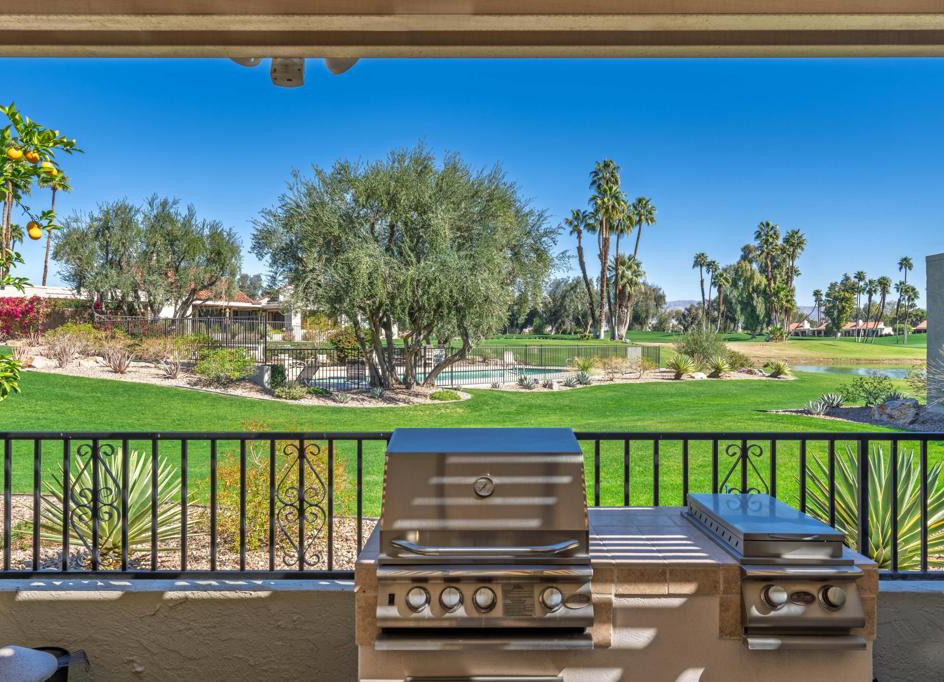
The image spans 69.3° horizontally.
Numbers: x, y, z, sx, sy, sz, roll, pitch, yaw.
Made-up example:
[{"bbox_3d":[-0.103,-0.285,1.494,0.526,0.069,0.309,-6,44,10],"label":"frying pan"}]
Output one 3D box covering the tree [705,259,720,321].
[{"bbox_3d":[50.045,-10.092,142.000,3.329,14.150,3.100,0,0,0],"label":"tree"}]

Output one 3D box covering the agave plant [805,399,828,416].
[{"bbox_3d":[7.428,1.422,14.700,0.517,0.377,0.495,0,0,0],"label":"agave plant"}]

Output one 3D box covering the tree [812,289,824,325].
[{"bbox_3d":[111.547,-9.511,220.000,3.708,14.830,3.708,0,0,0],"label":"tree"}]

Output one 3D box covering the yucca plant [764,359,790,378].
[{"bbox_3d":[13.496,1.200,30.000,1.055,0.857,1.055,0,0,0],"label":"yucca plant"}]

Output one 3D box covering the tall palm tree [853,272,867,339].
[{"bbox_3d":[90.973,-8.206,160.000,3.283,16.530,3.283,0,0,0],"label":"tall palm tree"}]

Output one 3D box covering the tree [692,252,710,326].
[{"bbox_3d":[44.393,-9.672,132.000,3.482,14.894,3.300,0,0,0],"label":"tree"}]

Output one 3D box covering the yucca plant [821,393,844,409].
[{"bbox_3d":[9.403,1.552,17.800,0.626,0.417,0.600,0,0,0],"label":"yucca plant"}]

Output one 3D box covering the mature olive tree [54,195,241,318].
[{"bbox_3d":[-15.930,-3.412,33.500,9.131,7.560,8.200,0,0,0],"label":"mature olive tree"}]

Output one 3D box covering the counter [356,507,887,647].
[{"bbox_3d":[0.487,1.202,2.687,1.752,0.900,0.795,0,0,0],"label":"counter"}]

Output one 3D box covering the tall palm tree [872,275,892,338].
[{"bbox_3d":[95.045,-7.525,158.000,4.631,15.513,4.168,0,0,0],"label":"tall palm tree"}]

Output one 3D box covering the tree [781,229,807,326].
[{"bbox_3d":[50.961,-8.784,108.000,3.957,17.884,3.957,0,0,0],"label":"tree"}]

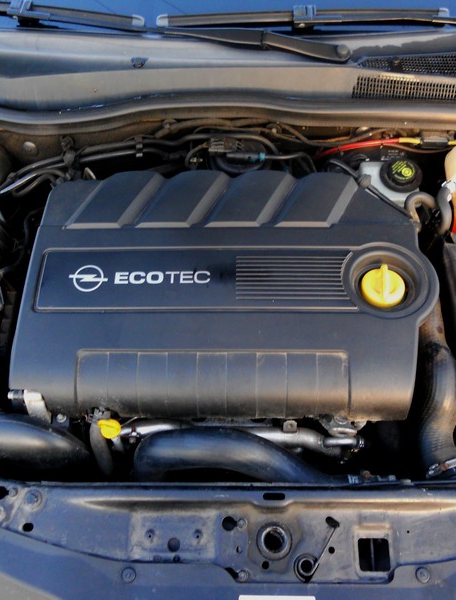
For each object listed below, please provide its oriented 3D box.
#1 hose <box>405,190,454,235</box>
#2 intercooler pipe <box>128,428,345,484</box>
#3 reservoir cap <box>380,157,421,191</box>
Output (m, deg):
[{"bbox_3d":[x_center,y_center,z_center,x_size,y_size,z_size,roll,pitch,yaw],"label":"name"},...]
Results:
[{"bbox_3d":[0.328,-0.141,1.020,0.078,0.075,0.060,0,52,0],"label":"hose"},{"bbox_3d":[0.020,0.228,0.913,0.315,0.100,0.100,0,52,0],"label":"intercooler pipe"},{"bbox_3d":[0.289,-0.206,1.040,0.069,0.032,0.069,0,52,0],"label":"reservoir cap"}]

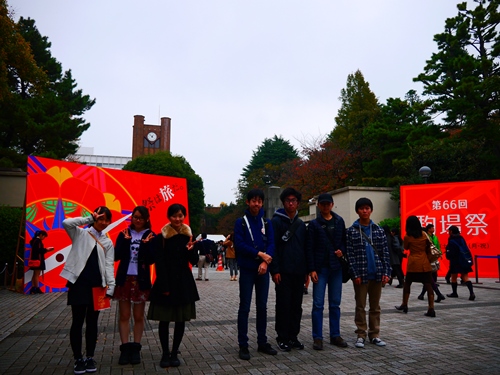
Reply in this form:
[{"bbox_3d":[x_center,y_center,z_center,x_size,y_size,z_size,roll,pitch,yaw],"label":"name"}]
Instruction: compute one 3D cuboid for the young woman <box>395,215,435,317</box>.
[{"bbox_3d":[2.850,1.353,7.056,0.500,1.650,0.580,6,-11,-37],"label":"young woman"}]

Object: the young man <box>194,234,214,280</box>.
[{"bbox_3d":[-1.647,2.512,14.729,0.580,1.710,0.380,0,-9,-5],"label":"young man"}]

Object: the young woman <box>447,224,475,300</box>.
[{"bbox_3d":[4.693,1.678,9.058,0.580,1.590,0.480,-6,-10,35],"label":"young woman"}]

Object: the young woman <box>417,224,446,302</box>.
[{"bbox_3d":[3.899,1.620,8.747,0.580,1.620,0.460,-1,-9,5],"label":"young woman"}]

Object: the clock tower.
[{"bbox_3d":[-23.207,-0.244,93.743,8.600,31.100,8.500,2,-9,-13],"label":"clock tower"}]

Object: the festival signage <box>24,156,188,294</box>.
[{"bbox_3d":[-4.000,1.200,12.450,5.300,3.700,0.120,8,-20,-43],"label":"festival signage"}]

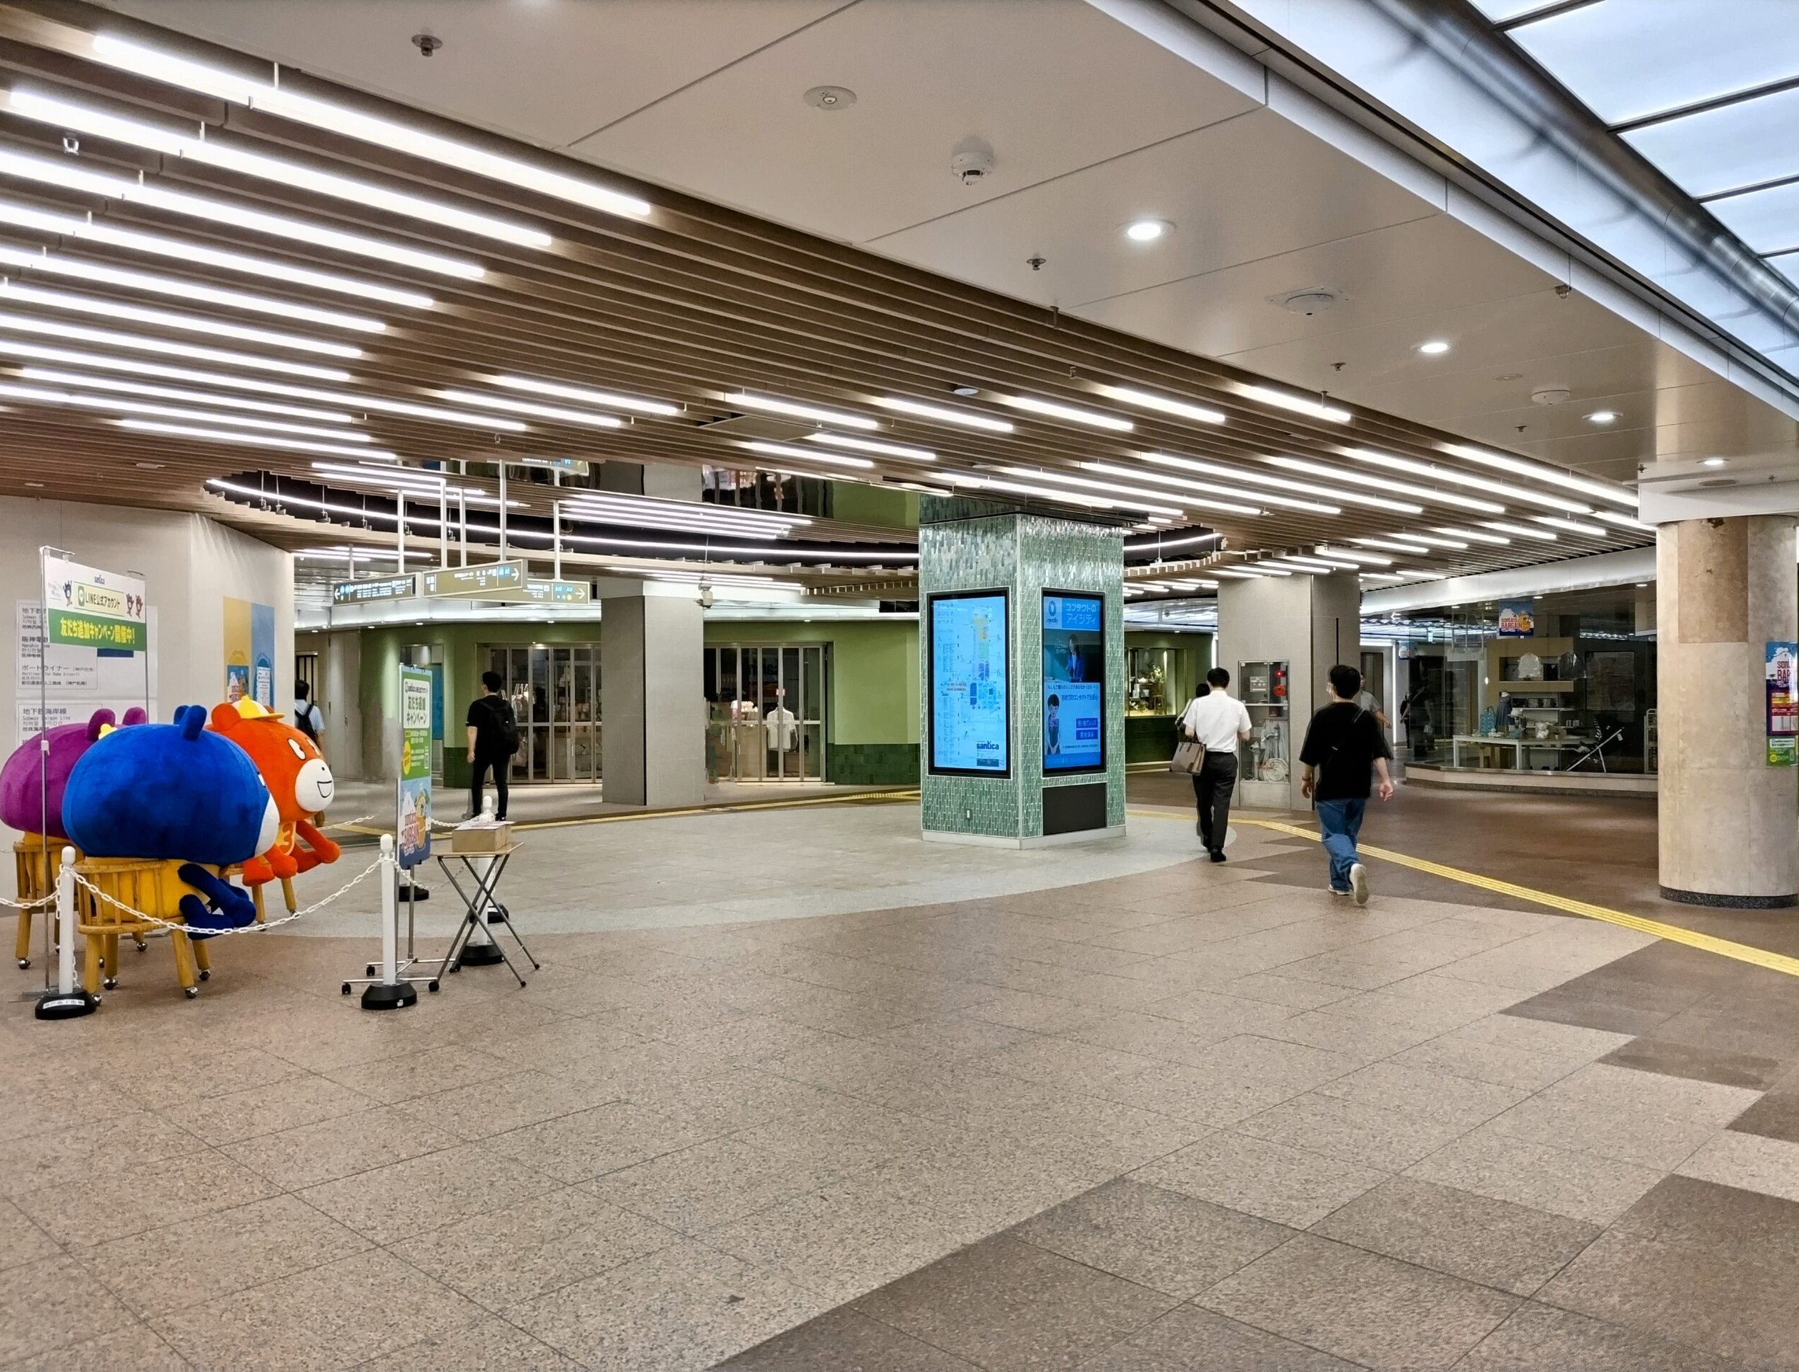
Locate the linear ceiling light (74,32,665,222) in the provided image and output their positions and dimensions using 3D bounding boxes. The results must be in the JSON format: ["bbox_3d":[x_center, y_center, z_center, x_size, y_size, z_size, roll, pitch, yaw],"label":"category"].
[{"bbox_3d":[-1.193,-1.343,3.372,0.045,0.045,1.402,-1,-1,45],"label":"linear ceiling light"}]

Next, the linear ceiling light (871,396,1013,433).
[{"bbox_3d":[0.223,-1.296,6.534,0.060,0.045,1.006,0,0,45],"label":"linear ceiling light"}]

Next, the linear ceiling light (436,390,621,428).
[{"bbox_3d":[-1.699,-1.297,6.412,0.060,0.045,1.004,0,0,45],"label":"linear ceiling light"}]

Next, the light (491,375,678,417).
[{"bbox_3d":[-1.379,-1.298,6.116,0.060,0.045,0.989,0,0,45],"label":"light"}]

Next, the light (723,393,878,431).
[{"bbox_3d":[-0.456,-1.325,6.658,0.045,0.045,1.028,-1,-1,45],"label":"light"}]

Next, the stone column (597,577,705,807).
[{"bbox_3d":[-3.437,0.091,19.203,1.029,3.060,0.991,-1,-1,45],"label":"stone column"}]

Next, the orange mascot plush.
[{"bbox_3d":[-4.190,0.700,9.000,0.950,1.240,0.820,0,0,7],"label":"orange mascot plush"}]

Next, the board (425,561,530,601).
[{"bbox_3d":[-3.550,-0.895,11.470,1.690,0.220,0.080,0,0,45],"label":"board"}]

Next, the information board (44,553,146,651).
[{"bbox_3d":[-4.467,-0.433,7.688,0.030,0.450,1.501,0,0,-12],"label":"information board"}]

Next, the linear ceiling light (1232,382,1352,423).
[{"bbox_3d":[1.807,-1.297,6.267,0.060,0.045,1.021,0,0,45],"label":"linear ceiling light"}]

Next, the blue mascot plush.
[{"bbox_3d":[-3.740,0.690,7.040,1.050,1.160,0.850,0,0,-27],"label":"blue mascot plush"}]

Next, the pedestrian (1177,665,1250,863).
[{"bbox_3d":[2.860,0.692,12.396,0.580,1.713,0.550,0,0,11],"label":"pedestrian"}]

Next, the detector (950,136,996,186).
[{"bbox_3d":[0.191,-1.334,3.563,0.108,0.068,0.108,-1,-1,45],"label":"detector"}]

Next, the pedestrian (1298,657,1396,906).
[{"bbox_3d":[3.257,0.688,9.976,0.660,1.687,0.580,0,0,14],"label":"pedestrian"}]

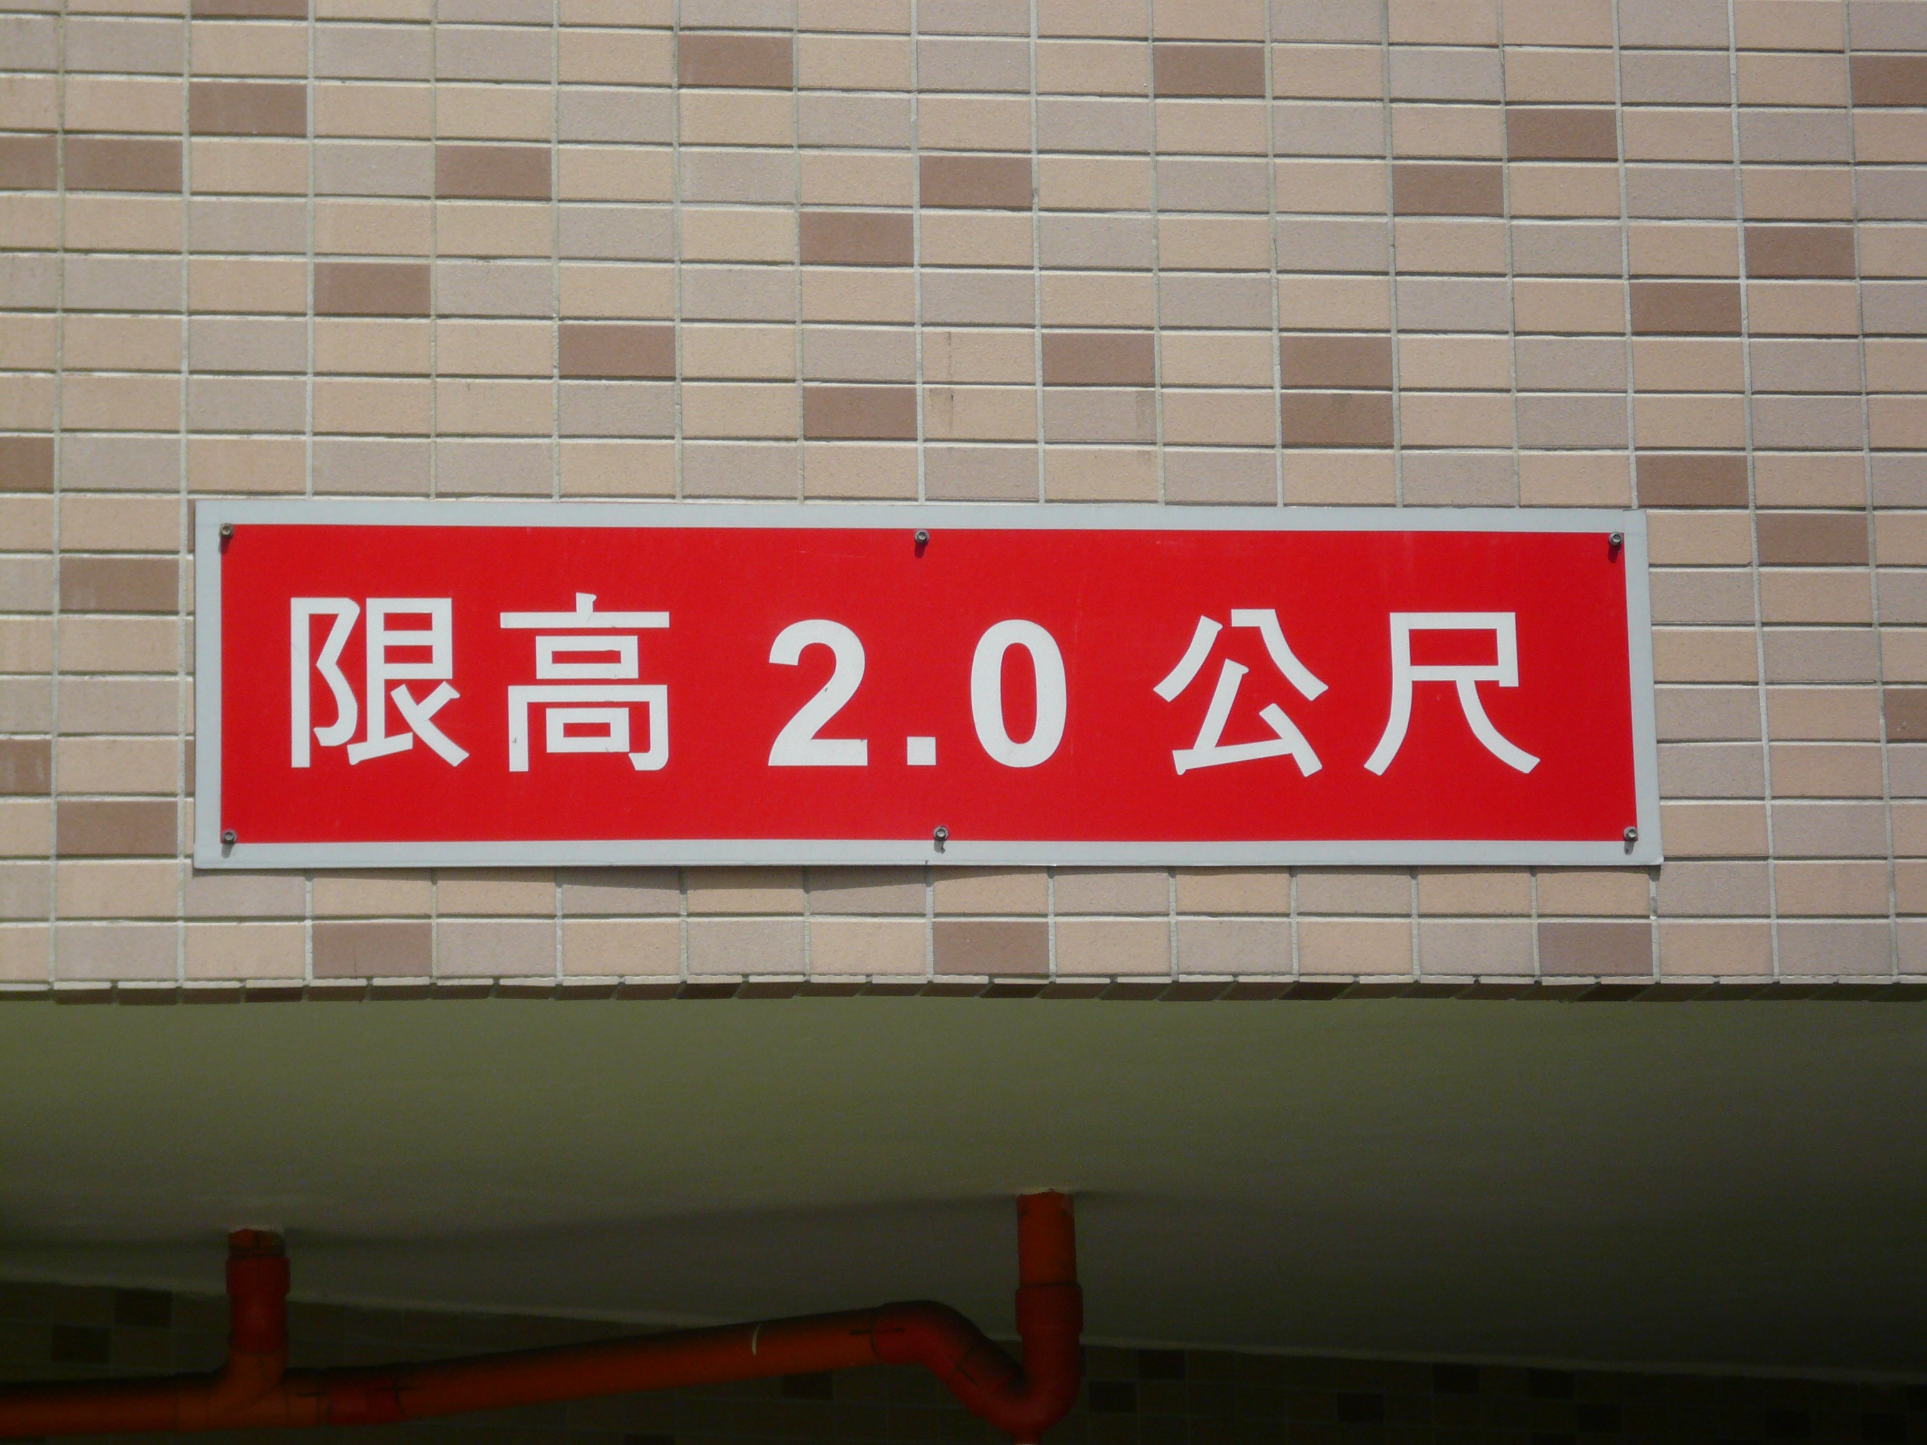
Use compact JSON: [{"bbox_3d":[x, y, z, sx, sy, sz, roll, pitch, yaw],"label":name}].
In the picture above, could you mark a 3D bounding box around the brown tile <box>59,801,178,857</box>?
[{"bbox_3d":[-0.675,0.086,4.530,0.095,0.045,0.009,0,-12,-7],"label":"brown tile"}]

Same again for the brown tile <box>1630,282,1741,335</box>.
[{"bbox_3d":[0.606,-0.347,4.776,0.095,0.045,0.009,0,-11,-8],"label":"brown tile"}]

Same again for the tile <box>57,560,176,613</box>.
[{"bbox_3d":[-0.679,-0.109,4.560,0.095,0.045,0.009,0,-11,-8],"label":"tile"}]

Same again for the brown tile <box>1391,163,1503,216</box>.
[{"bbox_3d":[0.406,-0.446,4.774,0.095,0.046,0.008,0,-11,-7],"label":"brown tile"}]

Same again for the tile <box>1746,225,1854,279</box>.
[{"bbox_3d":[0.706,-0.396,4.803,0.095,0.046,0.008,0,-11,-7],"label":"tile"}]

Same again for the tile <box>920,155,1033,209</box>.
[{"bbox_3d":[0.010,-0.449,4.726,0.095,0.045,0.009,0,-12,-7],"label":"tile"}]

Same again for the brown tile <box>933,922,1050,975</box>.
[{"bbox_3d":[0.021,0.184,4.598,0.095,0.046,0.008,0,-11,-7],"label":"brown tile"}]

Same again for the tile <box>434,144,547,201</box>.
[{"bbox_3d":[-0.387,-0.450,4.663,0.095,0.045,0.009,0,-11,-8],"label":"tile"}]

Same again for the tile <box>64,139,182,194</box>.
[{"bbox_3d":[-0.685,-0.452,4.624,0.095,0.045,0.009,0,-11,-8],"label":"tile"}]

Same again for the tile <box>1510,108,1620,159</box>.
[{"bbox_3d":[0.505,-0.495,4.797,0.095,0.046,0.008,0,-11,-7],"label":"tile"}]

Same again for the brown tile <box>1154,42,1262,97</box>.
[{"bbox_3d":[0.206,-0.546,4.768,0.095,0.046,0.008,0,-11,-7],"label":"brown tile"}]

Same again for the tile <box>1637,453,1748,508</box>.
[{"bbox_3d":[0.608,-0.202,4.748,0.095,0.045,0.009,0,-11,-8],"label":"tile"}]

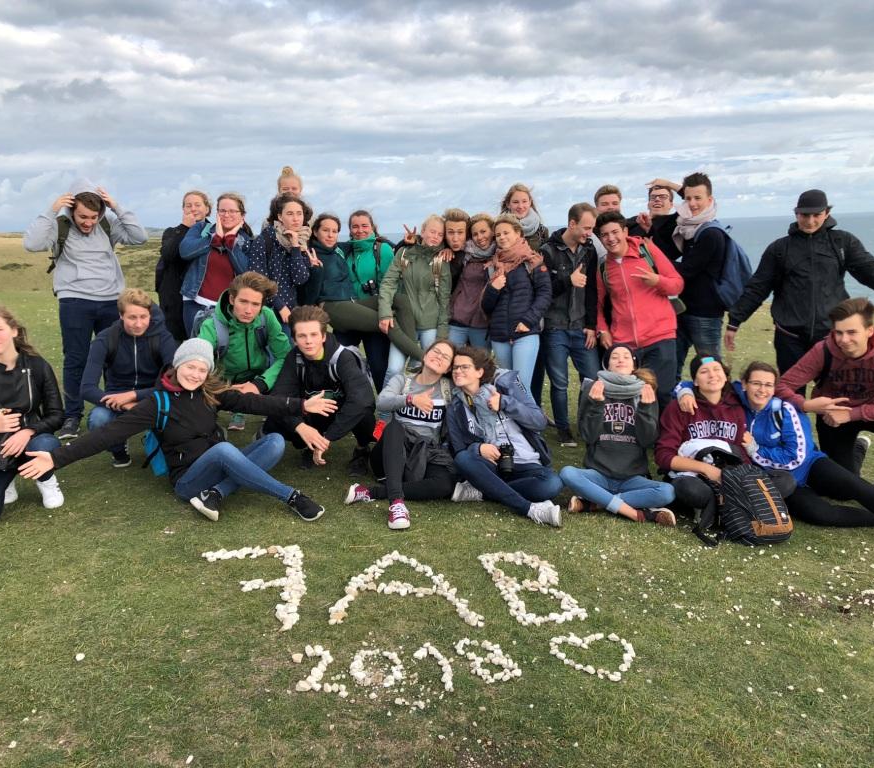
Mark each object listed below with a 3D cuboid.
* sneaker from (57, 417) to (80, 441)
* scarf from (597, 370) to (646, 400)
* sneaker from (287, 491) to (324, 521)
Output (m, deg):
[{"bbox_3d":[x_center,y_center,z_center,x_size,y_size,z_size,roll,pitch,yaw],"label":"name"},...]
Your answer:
[{"bbox_3d":[-2.421,0.293,5.450,0.105,0.115,0.280,-5,11,-10],"label":"sneaker"},{"bbox_3d":[1.007,0.008,4.520,0.270,0.180,0.220,-1,11,7],"label":"scarf"},{"bbox_3d":[-0.649,0.604,4.120,0.100,0.110,0.270,-12,15,-44],"label":"sneaker"}]

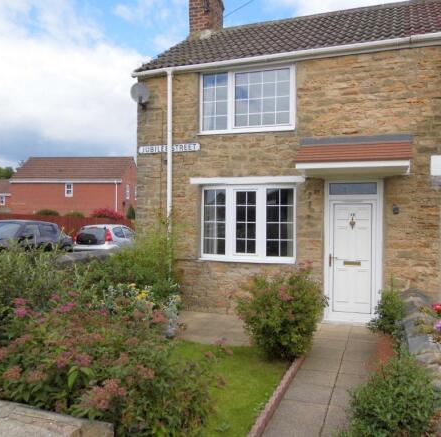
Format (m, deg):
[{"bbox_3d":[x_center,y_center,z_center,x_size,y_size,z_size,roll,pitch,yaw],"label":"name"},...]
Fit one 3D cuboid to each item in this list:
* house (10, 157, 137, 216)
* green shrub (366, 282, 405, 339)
[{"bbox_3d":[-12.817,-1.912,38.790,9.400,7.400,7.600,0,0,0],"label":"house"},{"bbox_3d":[2.508,1.356,6.400,0.500,0.820,0.500,1,0,20],"label":"green shrub"}]

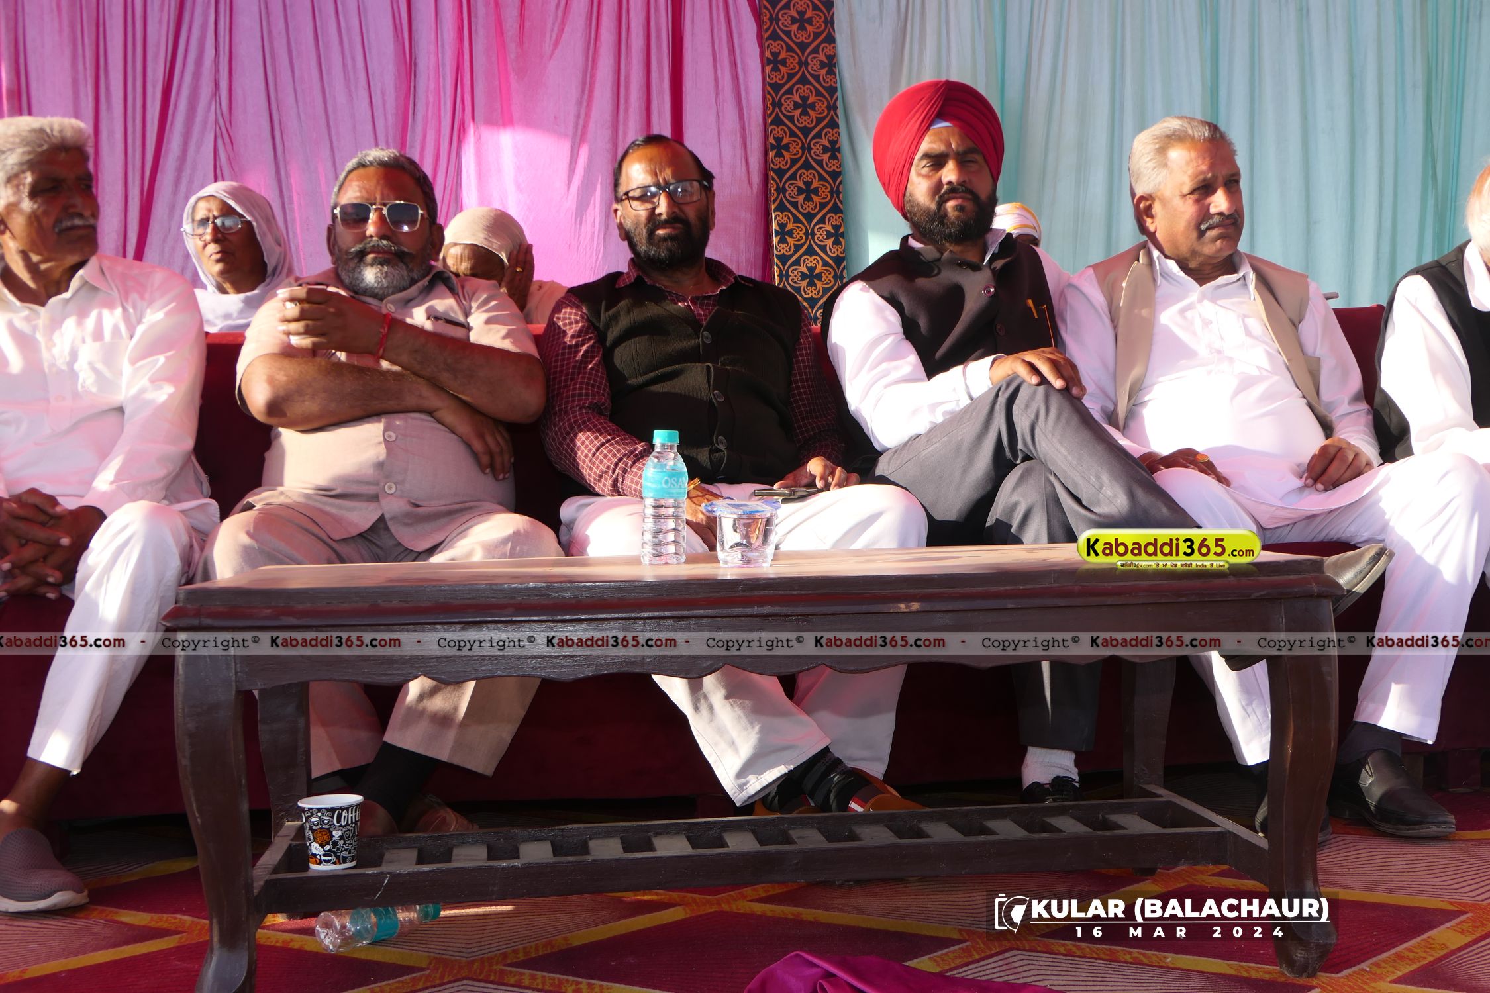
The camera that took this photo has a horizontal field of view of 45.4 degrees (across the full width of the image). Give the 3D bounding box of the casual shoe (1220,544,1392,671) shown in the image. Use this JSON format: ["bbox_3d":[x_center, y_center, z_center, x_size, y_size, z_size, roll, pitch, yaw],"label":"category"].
[{"bbox_3d":[0.764,0.137,2.460,0.290,0.115,0.105,-34,5,24],"label":"casual shoe"}]

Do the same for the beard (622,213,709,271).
[{"bbox_3d":[-0.137,-0.440,3.080,0.148,0.100,0.100,-7,1,-3],"label":"beard"}]

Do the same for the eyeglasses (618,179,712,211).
[{"bbox_3d":[-0.137,-0.499,3.008,0.142,0.043,0.140,-8,1,-4],"label":"eyeglasses"}]

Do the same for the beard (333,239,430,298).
[{"bbox_3d":[-0.607,-0.381,2.980,0.150,0.105,0.110,-1,-2,-5],"label":"beard"}]

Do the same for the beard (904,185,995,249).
[{"bbox_3d":[0.354,-0.485,3.070,0.148,0.105,0.100,-3,1,-16],"label":"beard"}]

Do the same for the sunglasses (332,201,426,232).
[{"bbox_3d":[-0.607,-0.457,2.988,0.148,0.050,0.140,-1,-2,-5],"label":"sunglasses"}]

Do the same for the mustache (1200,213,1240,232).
[{"bbox_3d":[0.818,-0.471,3.060,0.085,0.032,0.035,-2,1,-30],"label":"mustache"}]

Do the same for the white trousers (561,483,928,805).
[{"bbox_3d":[-0.019,0.203,2.887,0.545,0.540,0.620,-1,1,-6],"label":"white trousers"}]

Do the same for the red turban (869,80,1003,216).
[{"bbox_3d":[0.335,-0.602,3.080,0.215,0.220,0.240,-3,-2,-9],"label":"red turban"}]

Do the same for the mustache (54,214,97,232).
[{"bbox_3d":[-1.128,-0.461,3.000,0.035,0.032,0.085,-1,1,33],"label":"mustache"}]

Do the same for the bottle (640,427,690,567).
[{"bbox_3d":[-0.094,0.001,2.090,0.053,0.158,0.053,0,0,0],"label":"bottle"}]

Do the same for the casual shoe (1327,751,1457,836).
[{"bbox_3d":[0.990,0.451,2.775,0.102,0.110,0.285,-1,1,-22],"label":"casual shoe"}]

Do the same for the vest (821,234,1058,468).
[{"bbox_3d":[0.344,-0.239,3.050,0.430,0.430,0.330,0,-6,-28],"label":"vest"}]

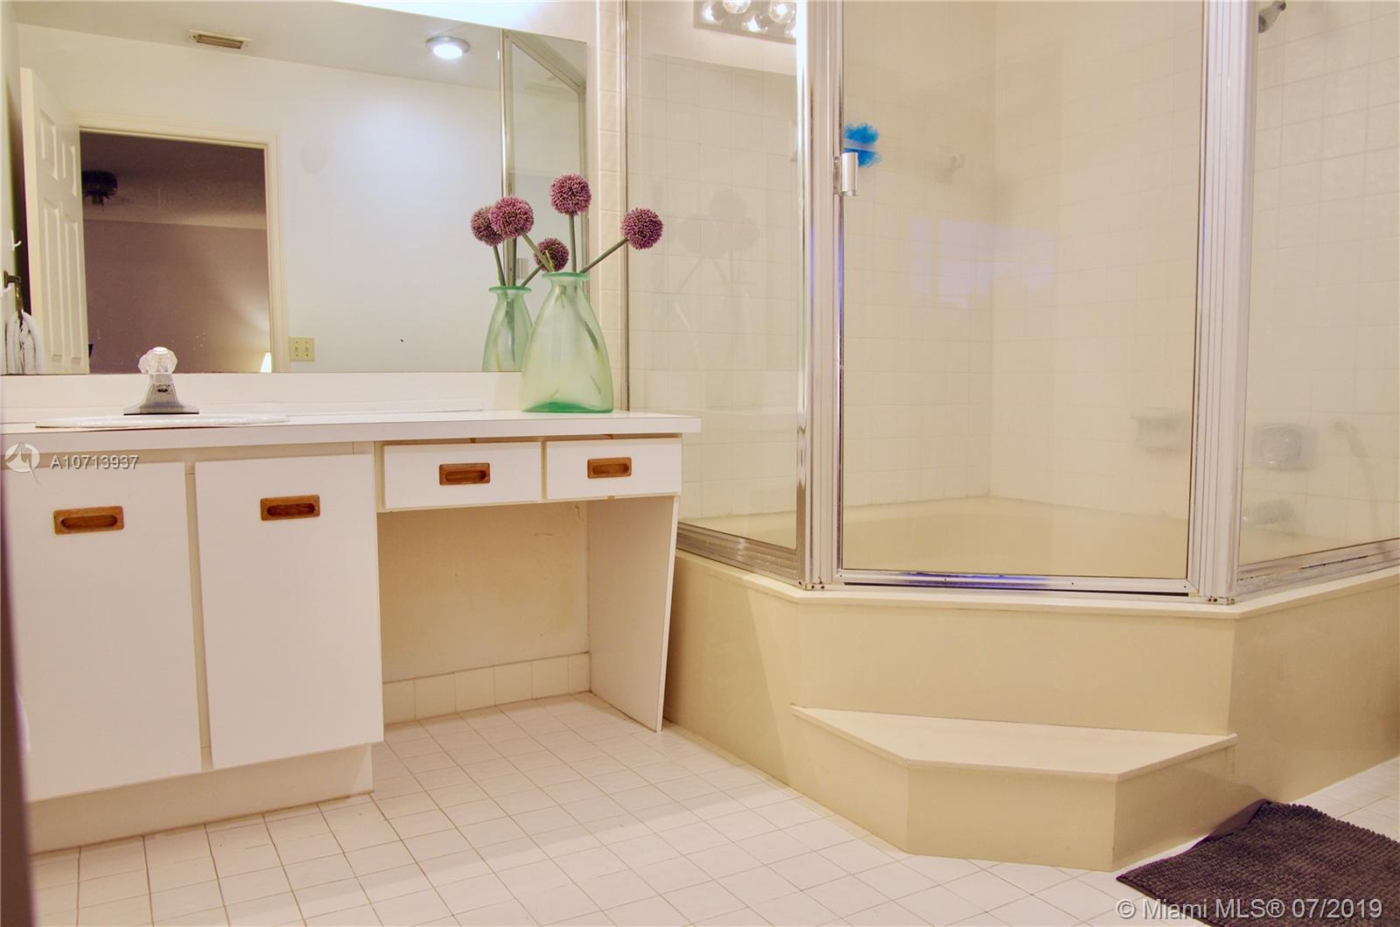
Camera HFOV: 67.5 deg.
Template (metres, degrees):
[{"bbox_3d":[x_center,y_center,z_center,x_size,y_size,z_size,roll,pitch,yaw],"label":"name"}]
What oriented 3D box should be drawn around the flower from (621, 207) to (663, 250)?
[{"bbox_3d":[-0.146,-0.598,2.668,0.105,0.106,0.105,0,5,0],"label":"flower"}]

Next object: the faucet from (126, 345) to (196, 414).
[{"bbox_3d":[-1.183,-0.183,2.302,0.146,0.148,0.140,-3,5,-30],"label":"faucet"}]

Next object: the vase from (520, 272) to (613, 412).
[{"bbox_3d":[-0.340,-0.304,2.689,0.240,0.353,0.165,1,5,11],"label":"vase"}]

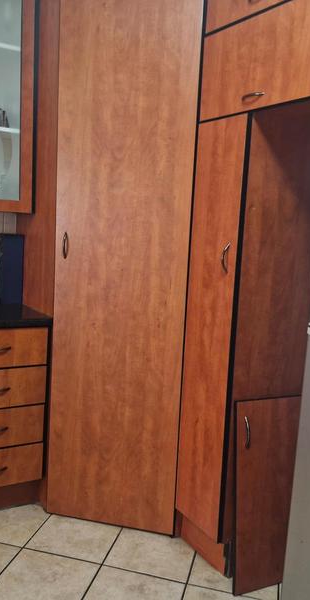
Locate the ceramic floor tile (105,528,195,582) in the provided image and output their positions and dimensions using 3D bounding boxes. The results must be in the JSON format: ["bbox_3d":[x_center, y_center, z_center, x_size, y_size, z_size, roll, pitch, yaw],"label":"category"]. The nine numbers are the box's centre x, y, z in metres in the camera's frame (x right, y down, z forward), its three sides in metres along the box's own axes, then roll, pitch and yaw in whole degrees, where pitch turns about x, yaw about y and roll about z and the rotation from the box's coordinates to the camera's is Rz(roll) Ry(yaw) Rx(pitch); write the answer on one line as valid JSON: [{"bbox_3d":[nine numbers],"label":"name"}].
[{"bbox_3d":[-0.004,1.042,2.201,0.333,0.010,0.320,5,7,14],"label":"ceramic floor tile"}]

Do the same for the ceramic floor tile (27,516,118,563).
[{"bbox_3d":[-0.331,1.013,2.281,0.333,0.010,0.320,5,7,14],"label":"ceramic floor tile"}]

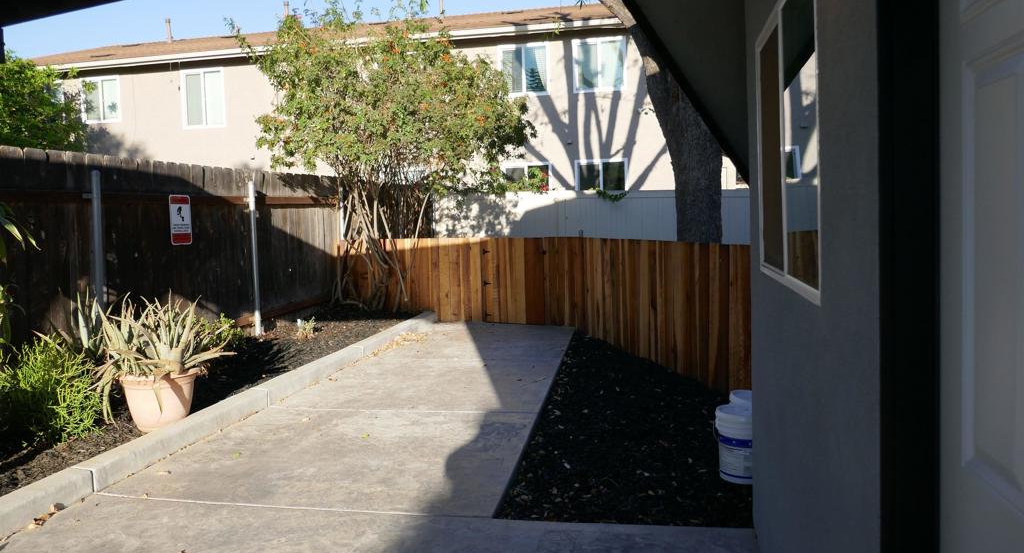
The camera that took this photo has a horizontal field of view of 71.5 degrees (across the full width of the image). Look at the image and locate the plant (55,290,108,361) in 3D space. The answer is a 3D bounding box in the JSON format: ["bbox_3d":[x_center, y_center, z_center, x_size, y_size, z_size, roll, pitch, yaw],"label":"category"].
[{"bbox_3d":[-3.006,0.440,5.079,0.402,0.669,0.402,-4,4,-31],"label":"plant"}]

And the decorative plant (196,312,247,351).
[{"bbox_3d":[-2.792,0.539,6.839,0.513,0.408,0.513,-3,4,-22],"label":"decorative plant"}]

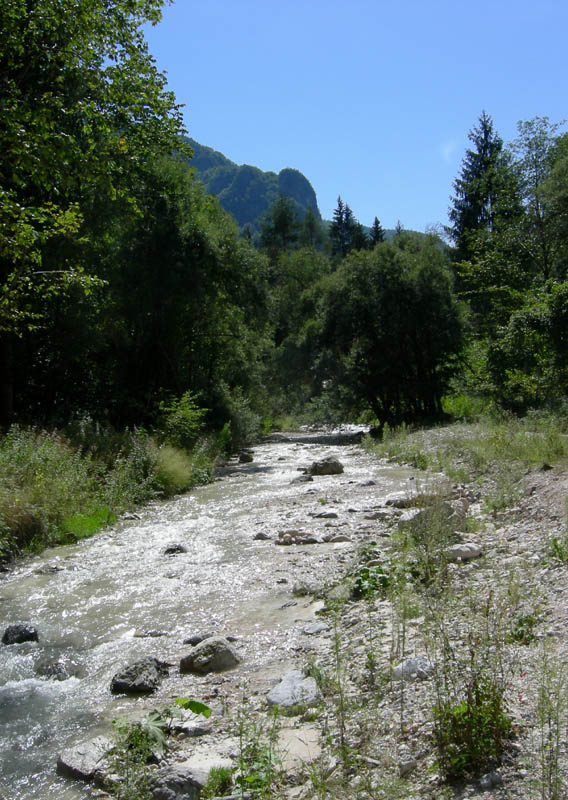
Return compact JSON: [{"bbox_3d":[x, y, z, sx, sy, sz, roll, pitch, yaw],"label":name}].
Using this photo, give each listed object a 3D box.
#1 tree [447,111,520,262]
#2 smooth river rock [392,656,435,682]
[{"bbox_3d":[11.813,-8.260,52.000,5.000,17.500,5.000,0,0,0],"label":"tree"},{"bbox_3d":[0.710,1.488,4.850,0.240,0.110,0.200,0,0,0],"label":"smooth river rock"}]

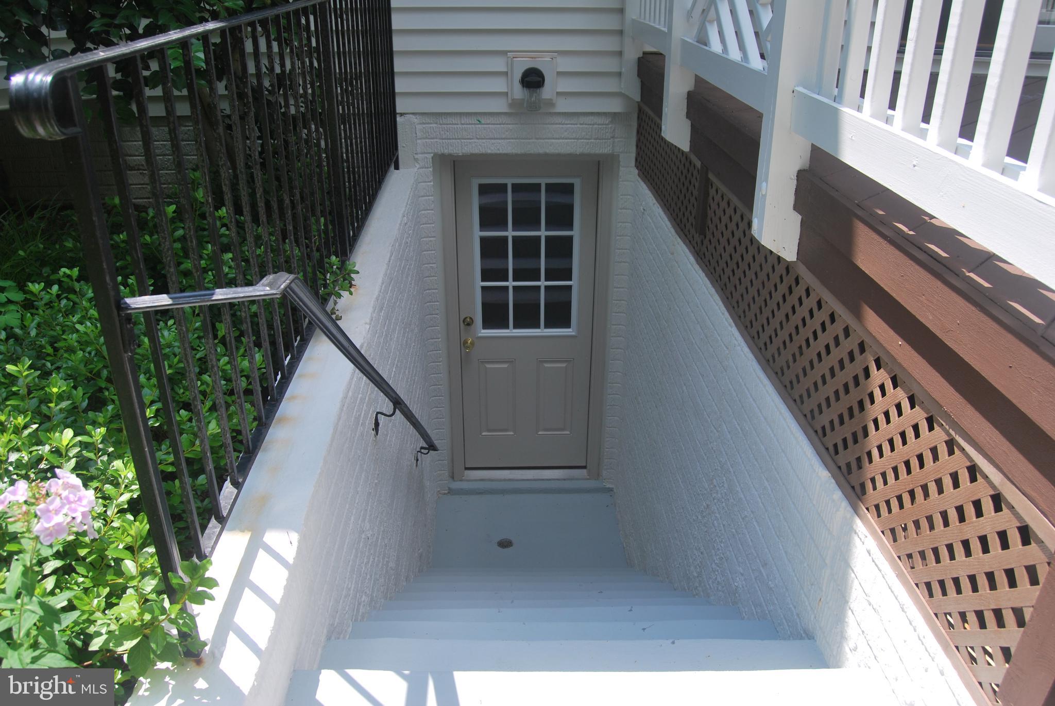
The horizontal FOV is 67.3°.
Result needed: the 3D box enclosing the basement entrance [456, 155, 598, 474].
[{"bbox_3d":[-0.006,-0.151,4.879,0.825,2.060,0.060,0,25,-1],"label":"basement entrance"}]

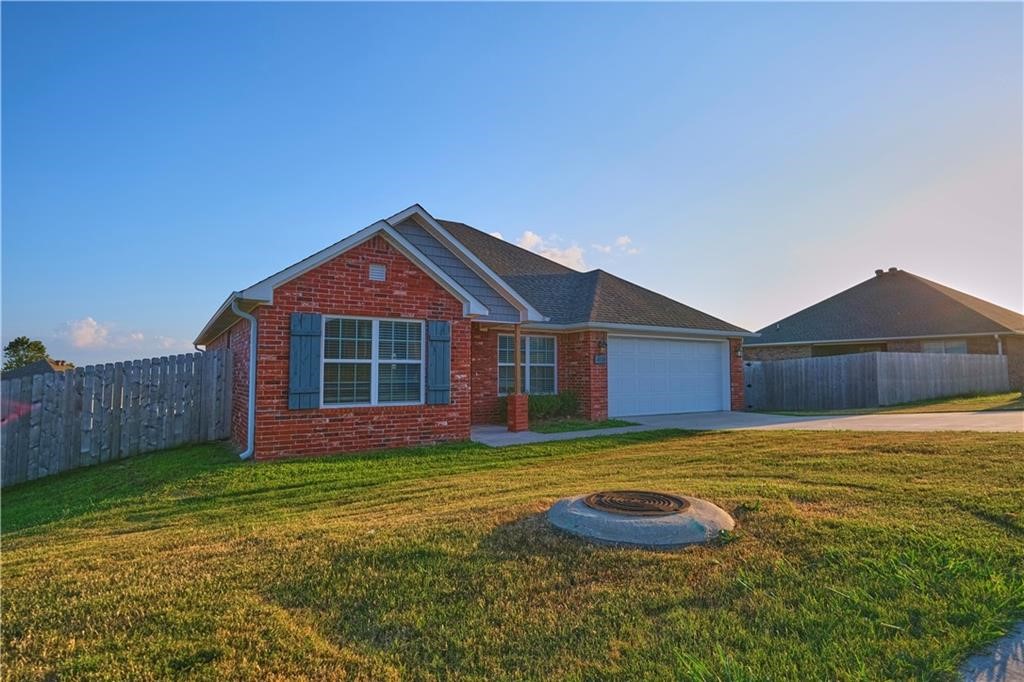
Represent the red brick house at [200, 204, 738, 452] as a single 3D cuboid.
[{"bbox_3d":[-1.969,-0.914,17.353,14.480,6.650,14.080,2,-4,-34],"label":"red brick house"}]

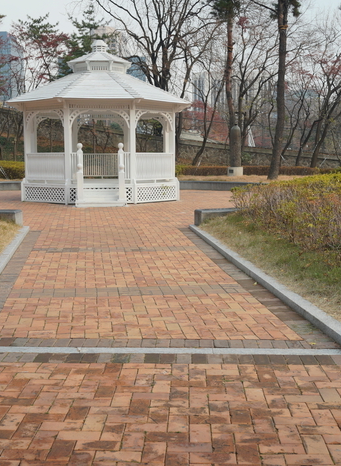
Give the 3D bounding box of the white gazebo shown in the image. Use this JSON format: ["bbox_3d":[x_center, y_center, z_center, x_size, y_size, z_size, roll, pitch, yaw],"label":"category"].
[{"bbox_3d":[-2.182,-3.451,20.846,5.400,4.830,5.750,-1,7,-7],"label":"white gazebo"}]

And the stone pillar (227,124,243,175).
[{"bbox_3d":[2.787,-3.519,28.942,0.660,2.180,0.660,1,7,5],"label":"stone pillar"}]

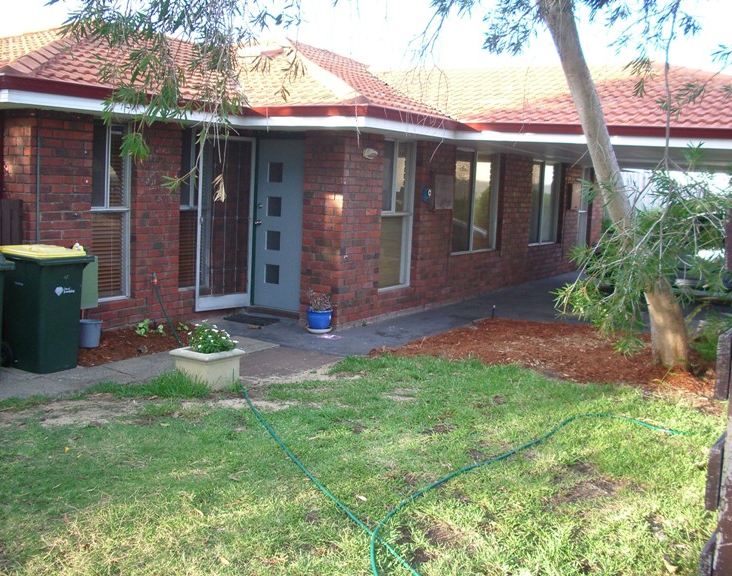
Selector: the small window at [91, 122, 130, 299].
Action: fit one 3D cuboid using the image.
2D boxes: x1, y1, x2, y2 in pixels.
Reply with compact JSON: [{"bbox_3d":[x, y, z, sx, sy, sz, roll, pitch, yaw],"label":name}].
[{"bbox_3d":[-2.651,-0.793,8.024,0.080,1.860,0.550,8,10,34],"label":"small window"}]

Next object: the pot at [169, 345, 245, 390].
[{"bbox_3d":[-1.350,0.673,6.607,0.445,0.320,0.445,8,10,34],"label":"pot"}]

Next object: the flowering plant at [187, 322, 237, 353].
[{"bbox_3d":[-1.304,0.421,6.577,0.350,0.240,0.350,3,8,0],"label":"flowering plant"}]

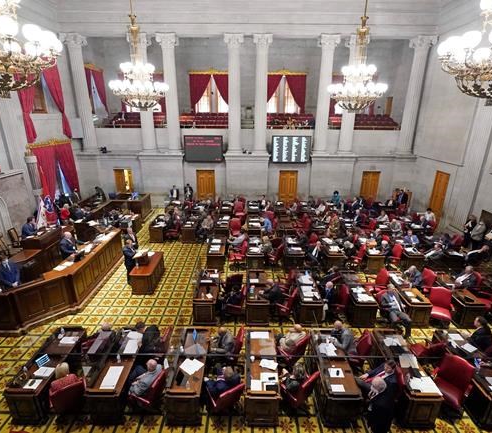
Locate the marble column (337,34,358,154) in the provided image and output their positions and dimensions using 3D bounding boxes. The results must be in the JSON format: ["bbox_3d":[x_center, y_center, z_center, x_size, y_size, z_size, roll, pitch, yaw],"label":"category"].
[{"bbox_3d":[6.460,-7.258,17.606,1.200,6.680,1.200,1,19,1],"label":"marble column"}]

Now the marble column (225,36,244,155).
[{"bbox_3d":[-0.721,-7.537,18.368,1.250,6.822,1.200,0,18,0],"label":"marble column"}]

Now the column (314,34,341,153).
[{"bbox_3d":[5.052,-7.542,18.383,1.250,6.827,1.200,0,18,0],"label":"column"}]

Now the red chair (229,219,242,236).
[{"bbox_3d":[-0.535,0.650,14.387,0.600,1.080,0.660,0,19,-3],"label":"red chair"}]

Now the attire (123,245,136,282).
[{"bbox_3d":[-4.168,1.747,10.430,0.360,1.420,0.480,7,20,19],"label":"attire"}]

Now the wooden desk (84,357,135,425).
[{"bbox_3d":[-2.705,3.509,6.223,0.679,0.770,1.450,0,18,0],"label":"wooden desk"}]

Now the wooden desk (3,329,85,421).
[{"bbox_3d":[-4.443,3.511,6.638,0.690,0.750,1.900,0,18,1],"label":"wooden desk"}]

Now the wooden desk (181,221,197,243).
[{"bbox_3d":[-2.809,0.690,14.898,0.702,0.770,1.750,0,18,0],"label":"wooden desk"}]

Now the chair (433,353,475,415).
[{"bbox_3d":[4.305,3.555,6.059,0.670,1.080,0.690,16,24,40],"label":"chair"}]

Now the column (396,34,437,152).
[{"bbox_3d":[10.249,-7.217,17.558,1.200,6.680,1.200,1,19,1],"label":"column"}]

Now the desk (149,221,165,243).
[{"bbox_3d":[-4.338,0.753,14.378,0.660,0.800,0.930,1,19,1],"label":"desk"}]

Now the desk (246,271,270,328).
[{"bbox_3d":[0.351,2.535,9.273,0.690,0.790,1.920,0,19,-1],"label":"desk"}]

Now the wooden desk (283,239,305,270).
[{"bbox_3d":[1.954,1.534,12.324,0.823,0.770,1.800,0,18,0],"label":"wooden desk"}]

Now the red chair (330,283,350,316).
[{"bbox_3d":[2.747,2.608,8.665,0.660,1.080,0.600,-1,19,-5],"label":"red chair"}]

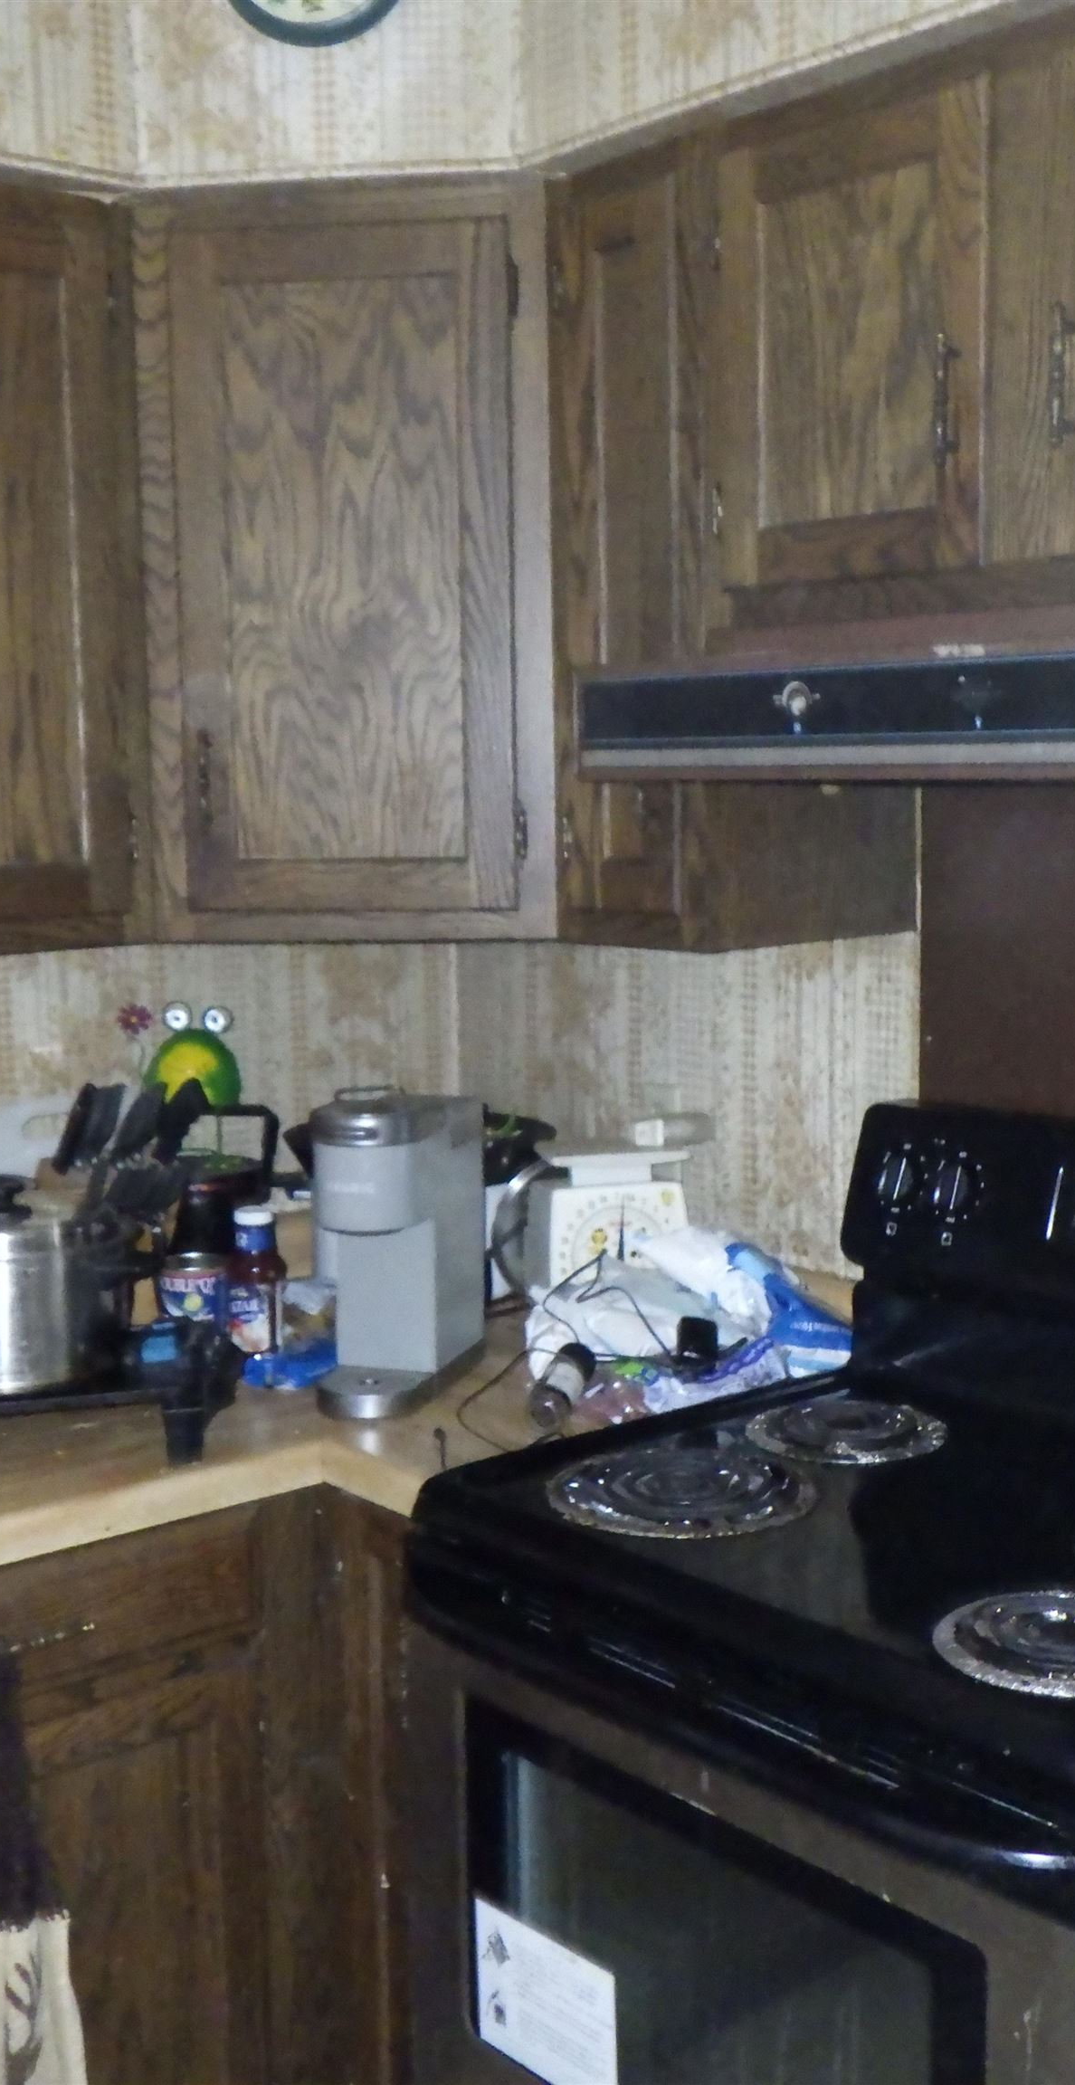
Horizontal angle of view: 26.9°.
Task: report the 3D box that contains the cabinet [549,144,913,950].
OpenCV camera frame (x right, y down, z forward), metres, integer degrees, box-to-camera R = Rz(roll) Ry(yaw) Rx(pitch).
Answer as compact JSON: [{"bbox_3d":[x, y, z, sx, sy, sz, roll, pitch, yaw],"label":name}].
[{"bbox_3d":[0.204,-0.501,2.345,0.302,0.778,0.252,-7,9,-38],"label":"cabinet"}]

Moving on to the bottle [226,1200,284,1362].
[{"bbox_3d":[-0.319,0.263,2.500,0.068,0.178,0.050,0,7,12],"label":"bottle"}]

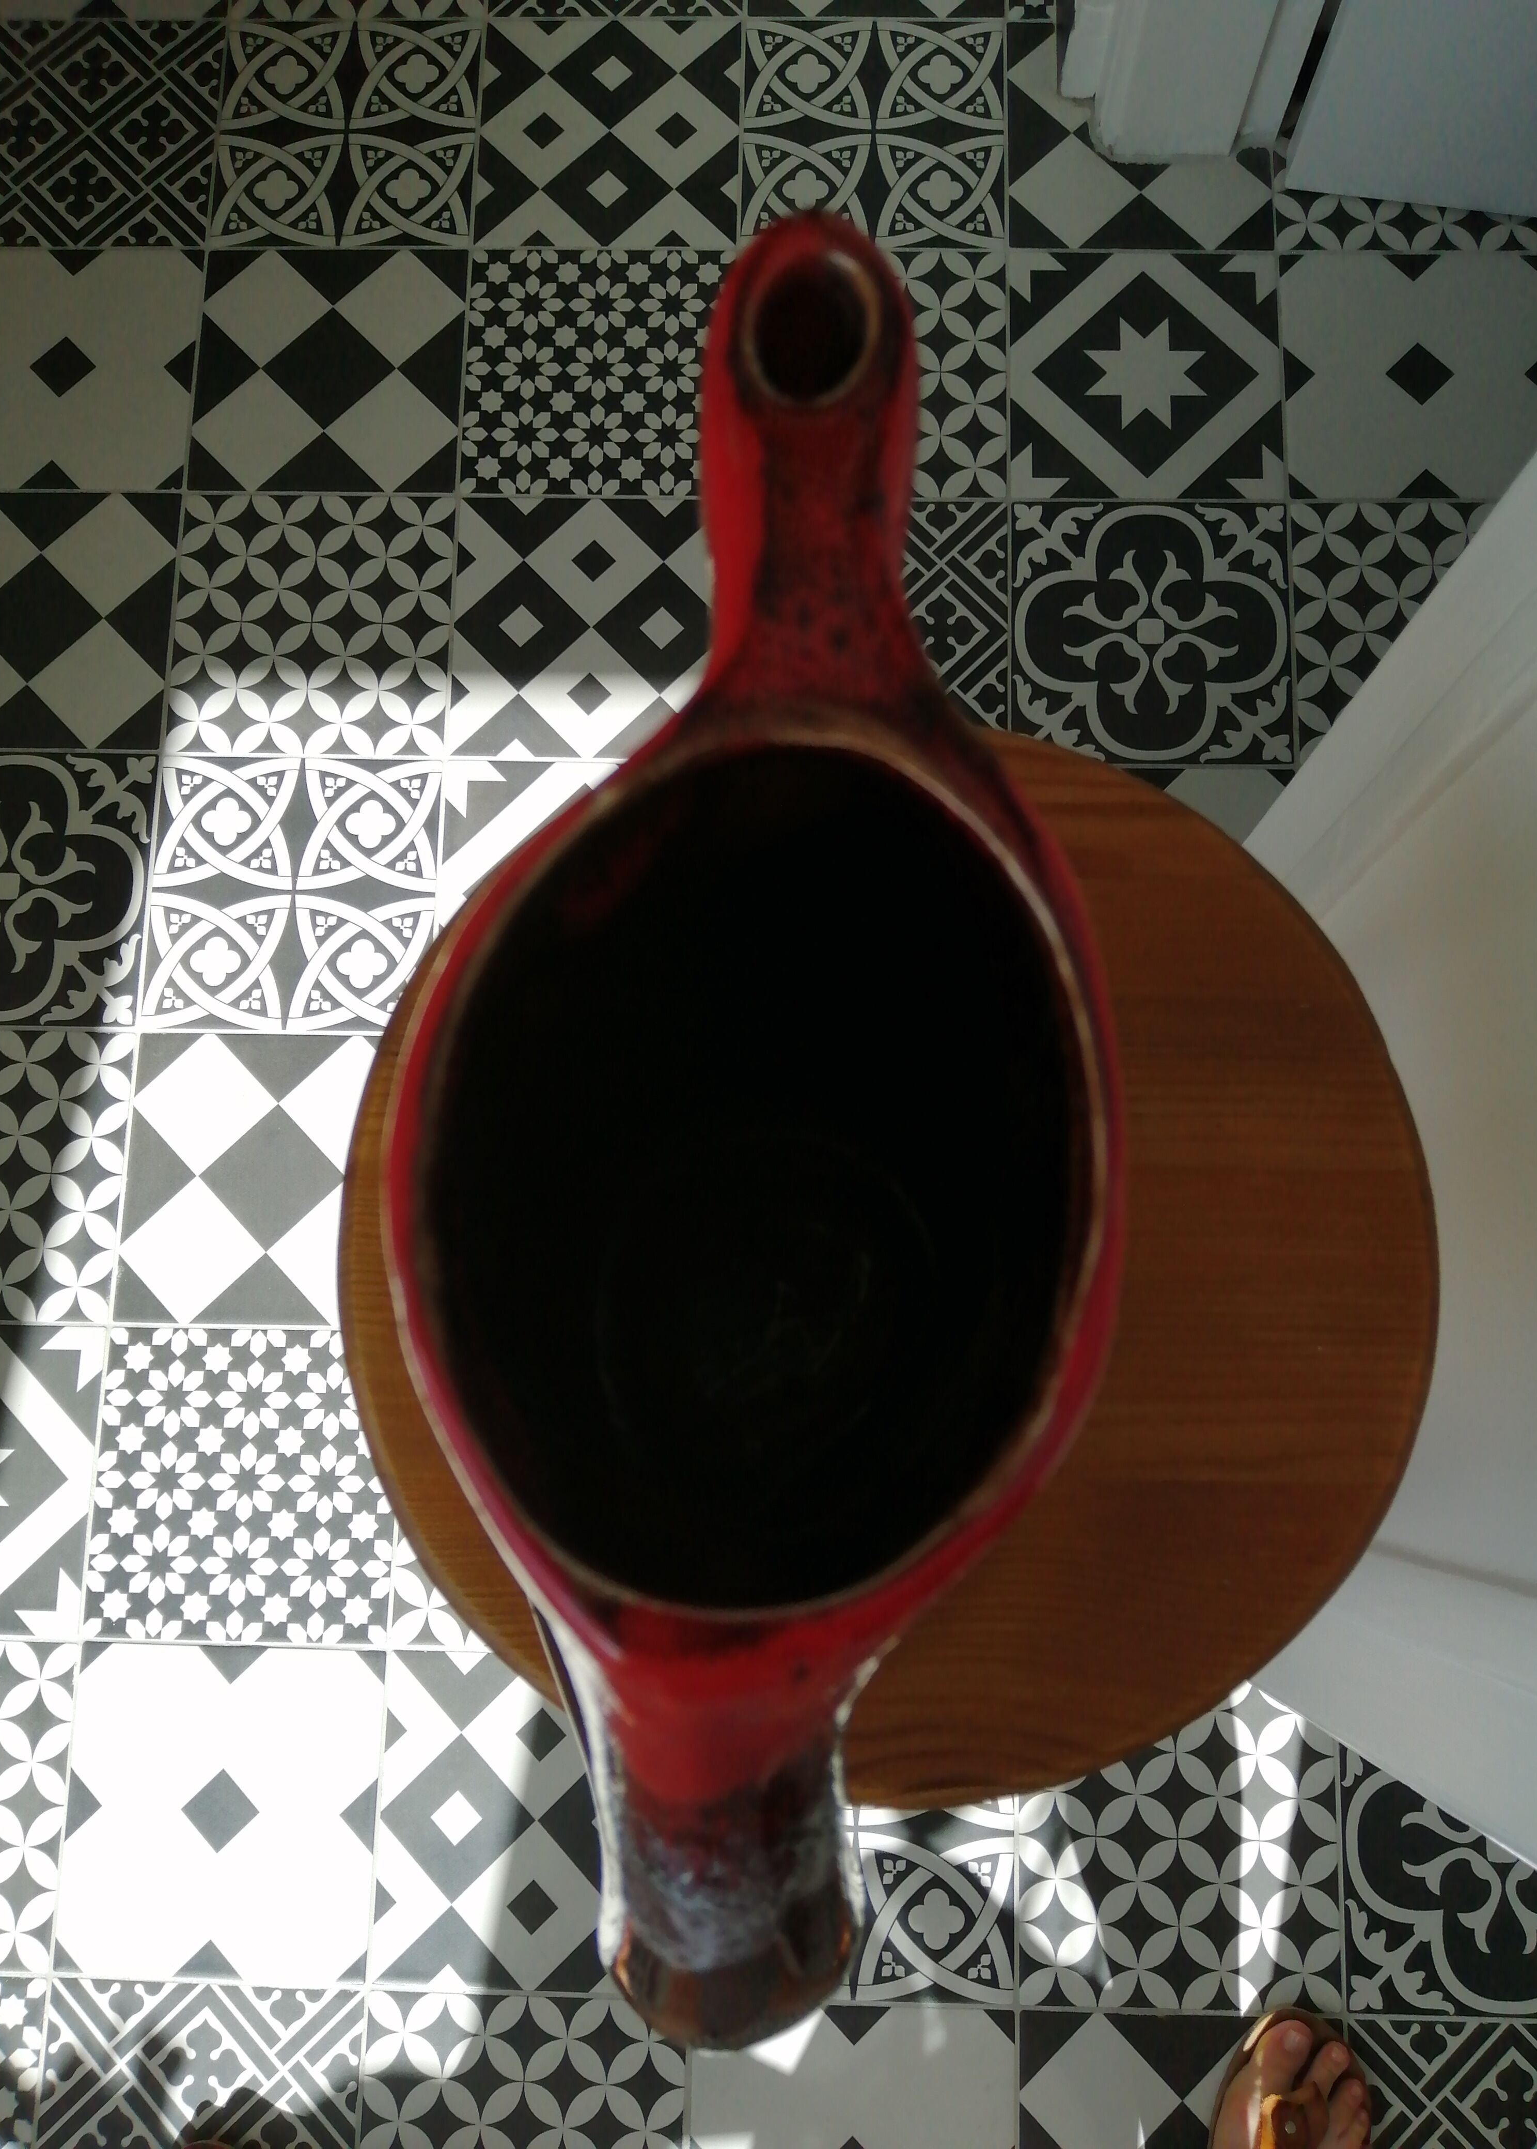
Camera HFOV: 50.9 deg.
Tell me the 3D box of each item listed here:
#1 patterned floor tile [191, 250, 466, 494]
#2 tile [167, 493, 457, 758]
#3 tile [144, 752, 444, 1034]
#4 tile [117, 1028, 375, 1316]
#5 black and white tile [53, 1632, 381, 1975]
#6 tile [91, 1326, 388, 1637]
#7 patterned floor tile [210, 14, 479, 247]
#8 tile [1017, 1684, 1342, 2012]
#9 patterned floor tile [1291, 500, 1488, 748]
[{"bbox_3d":[-0.324,-0.519,1.199,0.198,0.010,0.198,1,80,1],"label":"patterned floor tile"},{"bbox_3d":[-0.331,-0.326,1.176,0.200,0.010,0.200,1,80,1],"label":"tile"},{"bbox_3d":[-0.336,-0.127,1.140,0.200,0.010,0.200,1,80,1],"label":"tile"},{"bbox_3d":[-0.336,0.071,1.094,0.198,0.010,0.198,1,80,1],"label":"tile"},{"bbox_3d":[-0.345,0.465,1.024,0.198,0.010,0.198,1,80,1],"label":"black and white tile"},{"bbox_3d":[-0.344,0.270,1.068,0.200,0.010,0.200,1,80,1],"label":"tile"},{"bbox_3d":[-0.320,-0.716,1.234,0.198,0.010,0.198,1,80,1],"label":"patterned floor tile"},{"bbox_3d":[0.258,0.479,1.016,0.200,0.010,0.200,1,80,1],"label":"tile"},{"bbox_3d":[0.472,-0.309,1.143,0.198,0.010,0.198,1,80,1],"label":"patterned floor tile"}]

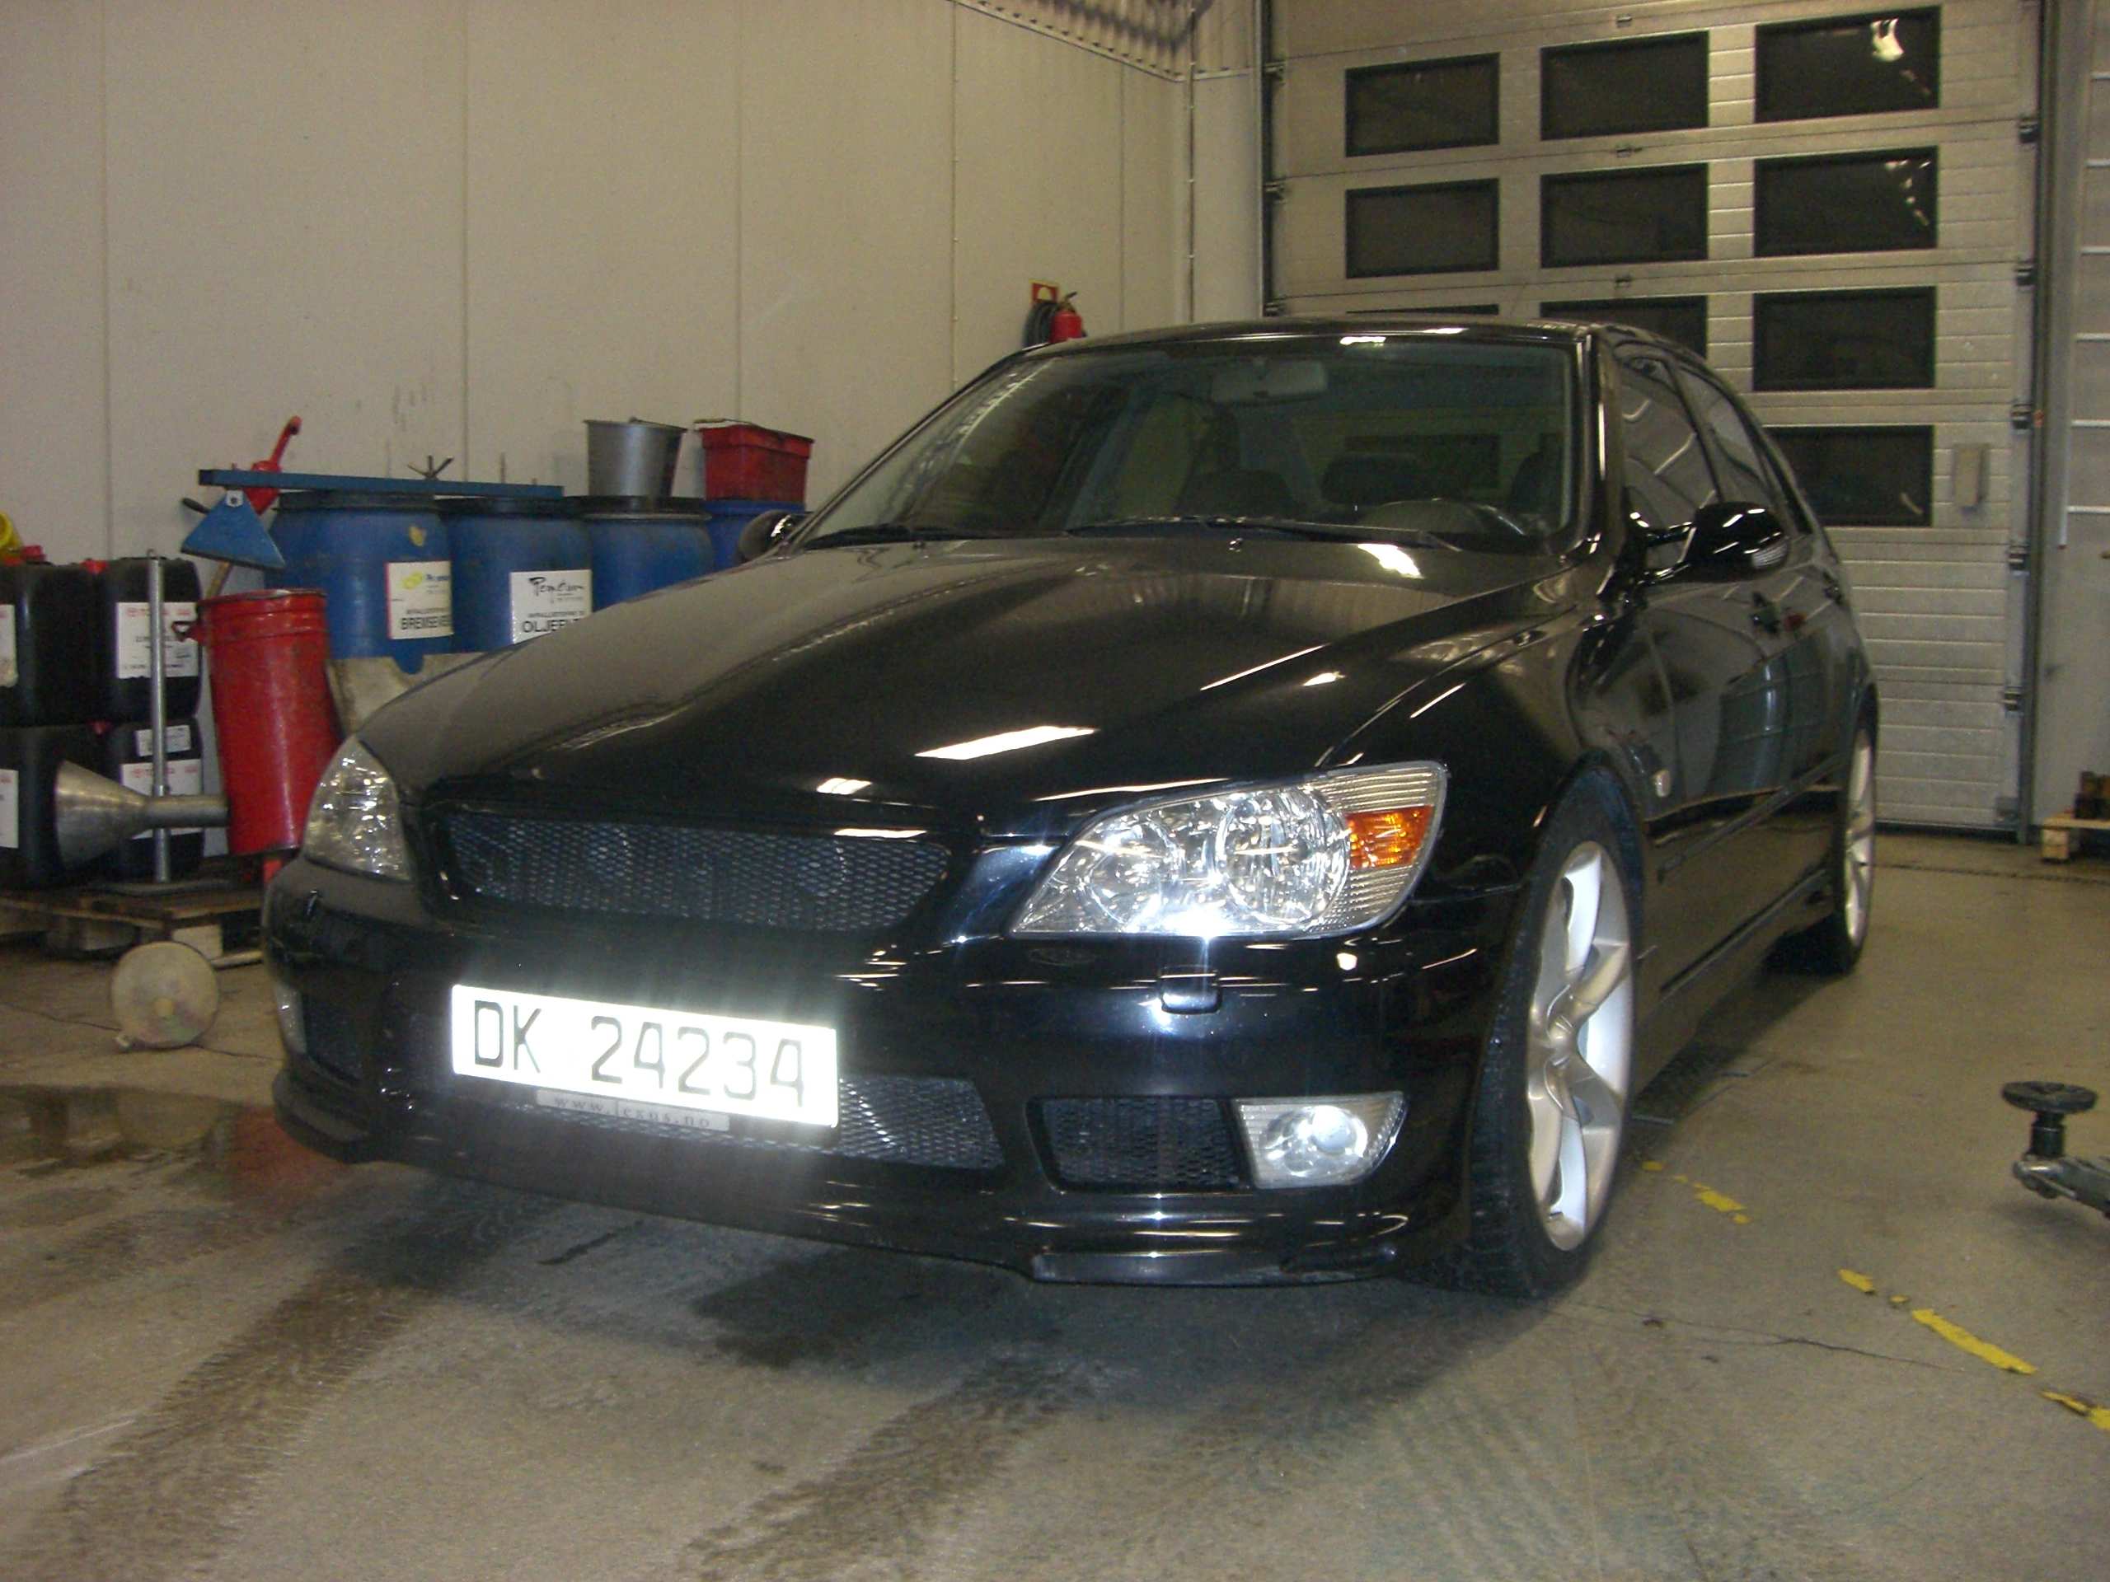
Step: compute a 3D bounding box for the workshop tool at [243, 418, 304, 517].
[{"bbox_3d":[-1.959,-0.813,5.812,0.100,0.260,0.120,22,6,33],"label":"workshop tool"}]

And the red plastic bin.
[{"bbox_3d":[-0.906,-1.001,7.050,0.220,0.235,0.340,4,6,31],"label":"red plastic bin"}]

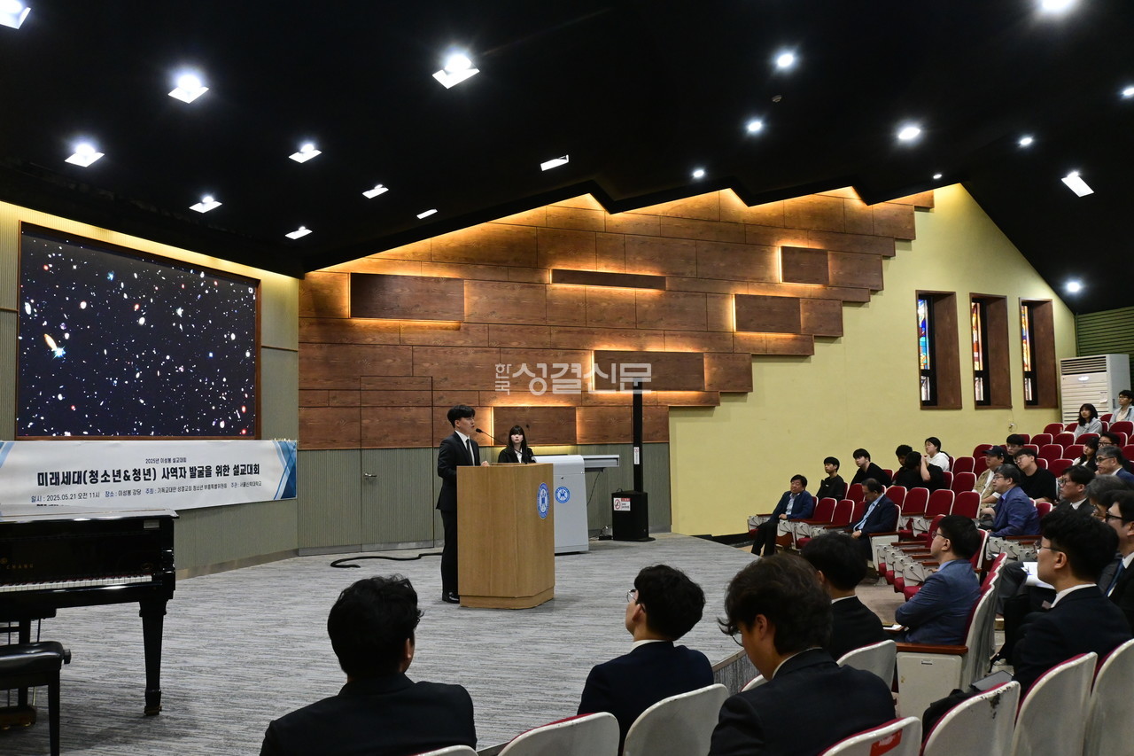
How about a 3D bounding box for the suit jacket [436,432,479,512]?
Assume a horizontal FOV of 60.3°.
[{"bbox_3d":[-0.963,0.829,8.660,0.340,0.730,0.480,-3,-4,20],"label":"suit jacket"}]

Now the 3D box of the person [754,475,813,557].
[{"bbox_3d":[2.922,1.896,12.908,0.820,1.210,0.540,0,-4,-18],"label":"person"}]

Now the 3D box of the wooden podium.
[{"bbox_3d":[-0.512,1.395,8.757,0.660,1.220,0.780,-2,-4,19],"label":"wooden podium"}]

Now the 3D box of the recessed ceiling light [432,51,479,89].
[{"bbox_3d":[-1.126,-3.087,9.765,0.375,0.100,0.375,-25,-10,13],"label":"recessed ceiling light"}]

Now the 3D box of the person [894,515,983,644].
[{"bbox_3d":[2.035,1.457,5.684,0.780,1.312,0.520,-3,-4,25],"label":"person"}]

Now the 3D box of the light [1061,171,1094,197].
[{"bbox_3d":[7.634,-2.892,14.517,0.380,0.100,0.380,42,-1,4],"label":"light"}]

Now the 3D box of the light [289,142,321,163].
[{"bbox_3d":[-2.830,-2.427,10.539,0.240,0.080,0.240,-29,-12,16],"label":"light"}]

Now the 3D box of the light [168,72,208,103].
[{"bbox_3d":[-3.294,-2.521,8.465,0.245,0.100,0.245,-27,-11,16],"label":"light"}]

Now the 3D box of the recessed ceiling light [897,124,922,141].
[{"bbox_3d":[4.670,-3.392,13.354,0.350,0.100,0.350,-15,-4,1],"label":"recessed ceiling light"}]

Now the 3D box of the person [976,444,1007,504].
[{"bbox_3d":[5.092,1.524,12.279,0.800,1.300,0.520,-1,-4,-8],"label":"person"}]

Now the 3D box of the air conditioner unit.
[{"bbox_3d":[9.953,0.545,18.348,0.520,1.850,1.000,1,-4,-25],"label":"air conditioner unit"}]

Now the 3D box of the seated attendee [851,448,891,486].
[{"bbox_3d":[4.386,1.662,14.407,0.850,1.230,0.520,0,-4,-14],"label":"seated attendee"}]

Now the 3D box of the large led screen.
[{"bbox_3d":[-4.202,-0.306,10.013,0.100,1.832,3.311,-2,-4,19],"label":"large led screen"}]

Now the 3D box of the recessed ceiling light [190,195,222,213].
[{"bbox_3d":[-4.238,-2.038,11.444,0.250,0.080,0.250,-25,-11,16],"label":"recessed ceiling light"}]

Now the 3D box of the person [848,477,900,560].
[{"bbox_3d":[3.228,1.687,10.455,0.700,1.140,0.530,0,-4,-14],"label":"person"}]

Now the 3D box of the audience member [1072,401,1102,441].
[{"bbox_3d":[7.842,1.009,15.031,0.780,1.260,0.470,0,-4,-17],"label":"audience member"}]

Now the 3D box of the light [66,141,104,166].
[{"bbox_3d":[-4.423,-2.038,8.946,0.240,0.080,0.240,-29,-12,16],"label":"light"}]

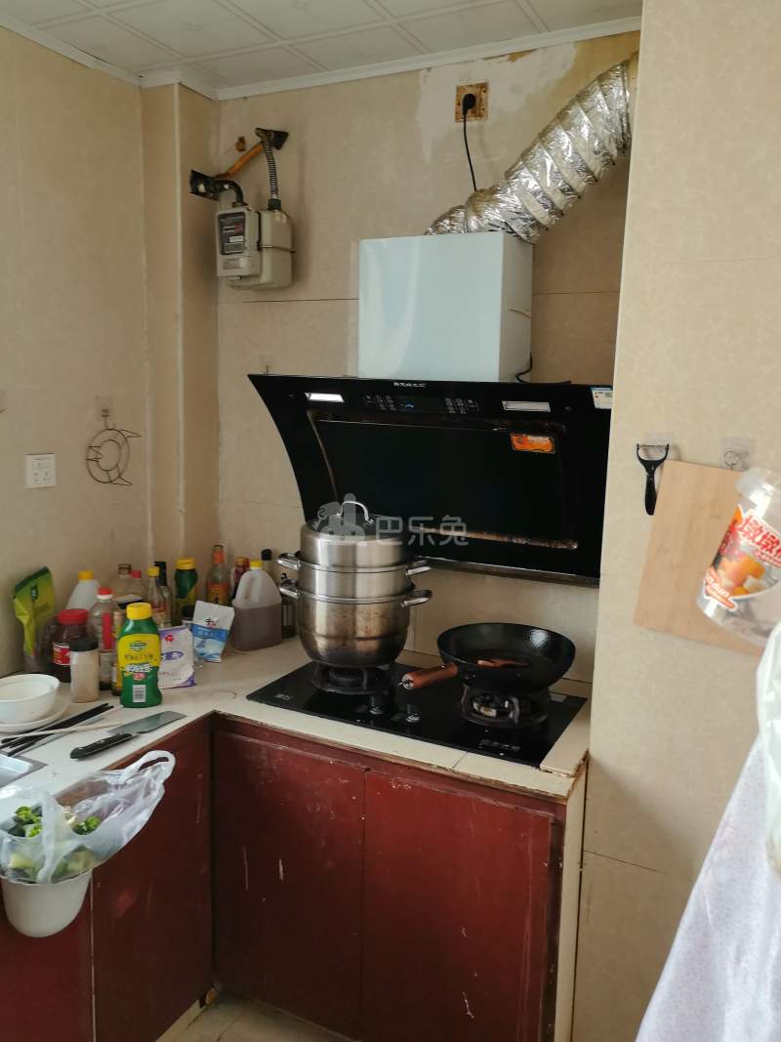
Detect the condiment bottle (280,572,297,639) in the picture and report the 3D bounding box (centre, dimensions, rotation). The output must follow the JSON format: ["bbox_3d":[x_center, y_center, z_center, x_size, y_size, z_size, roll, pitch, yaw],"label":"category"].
[{"bbox_3d":[-0.317,0.254,2.451,0.065,0.192,0.065,0,9,-7],"label":"condiment bottle"}]

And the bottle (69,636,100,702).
[{"bbox_3d":[-0.714,0.348,1.897,0.061,0.136,0.061,-2,10,-21],"label":"bottle"}]

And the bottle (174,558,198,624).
[{"bbox_3d":[-0.599,0.232,2.386,0.070,0.242,0.060,-1,9,-14],"label":"bottle"}]

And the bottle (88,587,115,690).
[{"bbox_3d":[-0.699,0.288,1.999,0.058,0.247,0.058,-2,10,-19],"label":"bottle"}]

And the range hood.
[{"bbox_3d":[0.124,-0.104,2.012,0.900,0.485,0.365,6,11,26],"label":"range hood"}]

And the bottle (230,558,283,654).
[{"bbox_3d":[-0.387,0.236,2.362,0.128,0.252,0.095,-7,12,-42],"label":"bottle"}]

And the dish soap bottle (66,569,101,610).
[{"bbox_3d":[-0.790,0.254,2.123,0.125,0.245,0.110,-2,10,-21],"label":"dish soap bottle"}]

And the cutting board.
[{"bbox_3d":[0.622,0.070,1.531,0.260,0.330,0.018,12,13,25],"label":"cutting board"}]

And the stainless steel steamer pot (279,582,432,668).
[{"bbox_3d":[-0.086,0.251,2.016,0.370,0.182,0.285,3,9,9],"label":"stainless steel steamer pot"}]

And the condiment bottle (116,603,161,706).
[{"bbox_3d":[-0.577,0.309,1.875,0.095,0.228,0.064,-1,10,-15],"label":"condiment bottle"}]

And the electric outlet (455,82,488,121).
[{"bbox_3d":[0.200,-1.041,2.021,0.087,0.090,0.016,6,10,26],"label":"electric outlet"}]

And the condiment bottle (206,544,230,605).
[{"bbox_3d":[-0.521,0.208,2.458,0.071,0.268,0.071,0,9,-12],"label":"condiment bottle"}]

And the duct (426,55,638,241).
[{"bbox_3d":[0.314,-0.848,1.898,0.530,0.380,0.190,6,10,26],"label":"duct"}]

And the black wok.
[{"bbox_3d":[0.203,0.326,1.790,0.484,0.105,0.308,-7,13,-44],"label":"black wok"}]

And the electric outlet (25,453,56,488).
[{"bbox_3d":[-0.882,-0.126,2.056,0.012,0.087,0.088,6,10,26],"label":"electric outlet"}]

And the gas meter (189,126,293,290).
[{"bbox_3d":[-0.425,-0.860,2.271,0.245,0.420,0.180,6,10,26],"label":"gas meter"}]

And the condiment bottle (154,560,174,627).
[{"bbox_3d":[-0.638,0.235,2.268,0.068,0.245,0.068,-2,10,-21],"label":"condiment bottle"}]

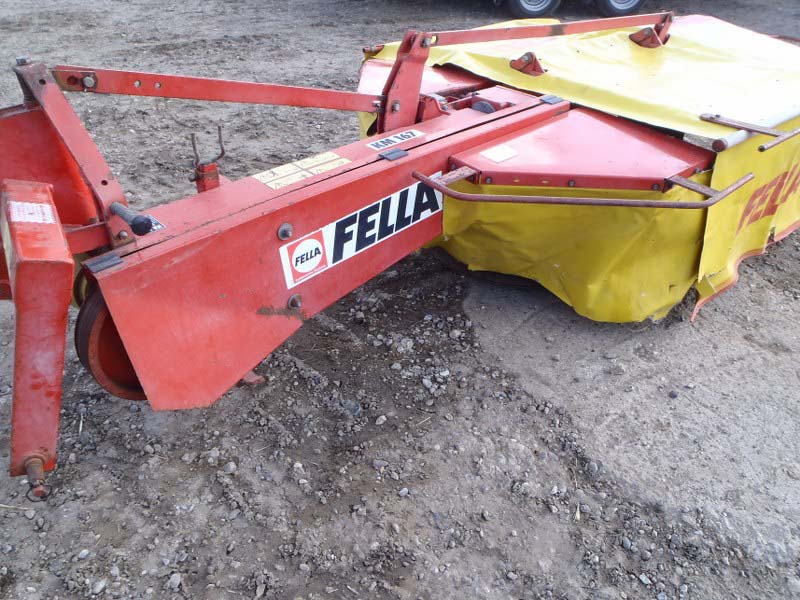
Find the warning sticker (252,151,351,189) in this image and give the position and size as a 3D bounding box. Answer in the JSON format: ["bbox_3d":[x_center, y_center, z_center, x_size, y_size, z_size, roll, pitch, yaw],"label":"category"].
[{"bbox_3d":[-0.287,-0.389,1.931,0.280,0.005,0.121,-29,42,-34],"label":"warning sticker"}]

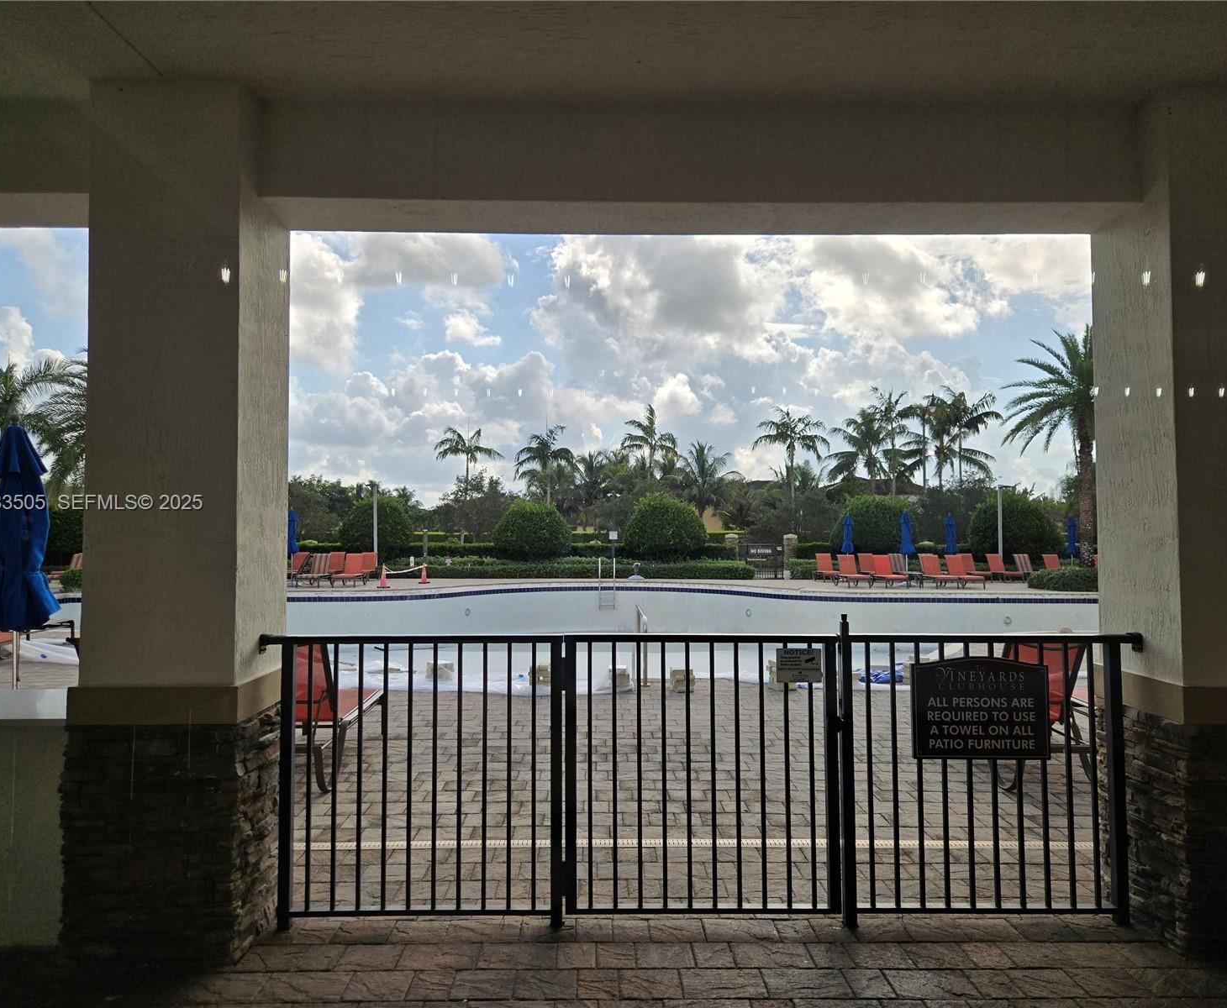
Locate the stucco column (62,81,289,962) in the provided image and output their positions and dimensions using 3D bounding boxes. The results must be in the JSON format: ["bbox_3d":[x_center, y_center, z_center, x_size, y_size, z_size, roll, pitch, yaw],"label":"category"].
[{"bbox_3d":[-1.787,0.081,3.801,0.665,3.380,0.650,0,-2,-1],"label":"stucco column"}]

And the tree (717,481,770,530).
[{"bbox_3d":[7.399,1.039,50.993,3.200,4.664,3.200,0,-2,0],"label":"tree"}]

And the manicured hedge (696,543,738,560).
[{"bbox_3d":[4.040,2.177,34.646,1.750,1.298,1.000,0,-2,0],"label":"manicured hedge"}]

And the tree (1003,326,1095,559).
[{"bbox_3d":[15.185,-1.638,28.771,5.200,8.458,5.200,0,-2,0],"label":"tree"}]

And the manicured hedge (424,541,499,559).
[{"bbox_3d":[-6.144,2.230,36.146,3.100,1.356,1.100,0,-2,0],"label":"manicured hedge"}]

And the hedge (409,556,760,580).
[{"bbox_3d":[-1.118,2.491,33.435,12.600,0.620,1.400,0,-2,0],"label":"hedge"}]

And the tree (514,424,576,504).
[{"bbox_3d":[-3.882,-0.611,52.000,3.790,8.000,3.790,0,-2,-1],"label":"tree"}]

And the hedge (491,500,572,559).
[{"bbox_3d":[-3.167,1.317,34.976,3.100,2.924,2.900,0,-2,0],"label":"hedge"}]

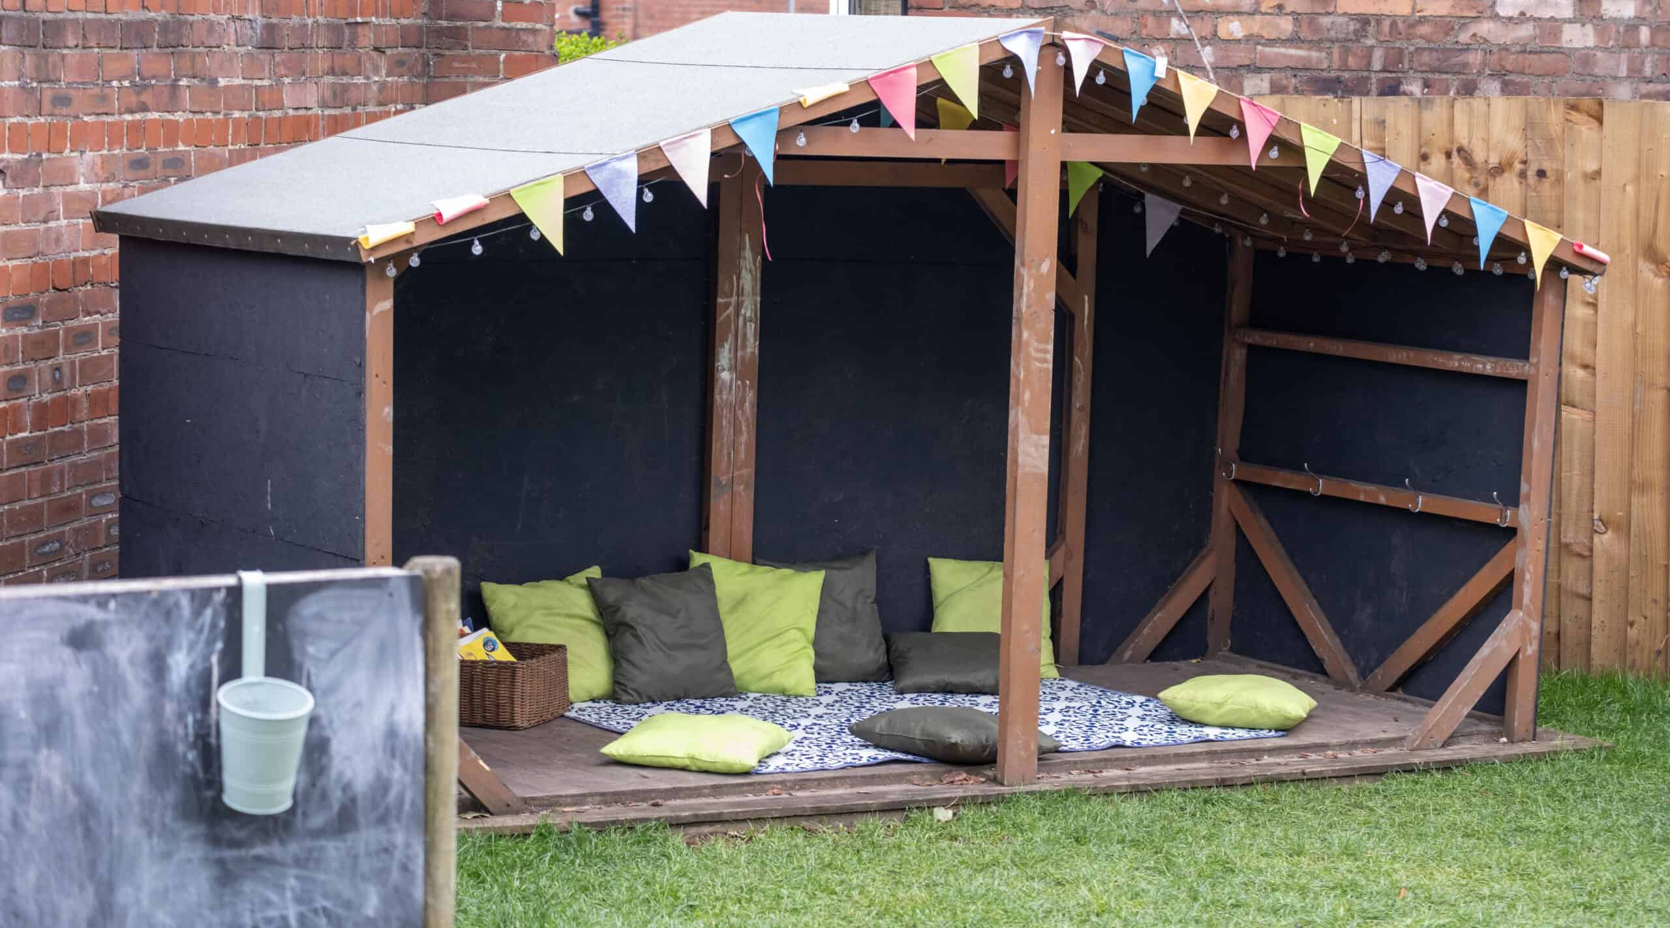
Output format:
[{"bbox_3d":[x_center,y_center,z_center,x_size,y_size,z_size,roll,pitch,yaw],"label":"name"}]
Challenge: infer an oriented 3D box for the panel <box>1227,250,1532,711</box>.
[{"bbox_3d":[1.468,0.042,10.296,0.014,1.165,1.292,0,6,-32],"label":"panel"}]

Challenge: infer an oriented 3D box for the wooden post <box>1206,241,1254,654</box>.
[{"bbox_3d":[1.101,-0.033,10.799,0.065,1.145,0.040,-1,6,-32],"label":"wooden post"}]

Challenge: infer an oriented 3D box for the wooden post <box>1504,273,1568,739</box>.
[{"bbox_3d":[1.771,0.117,9.745,0.063,1.181,0.039,0,6,-32],"label":"wooden post"}]

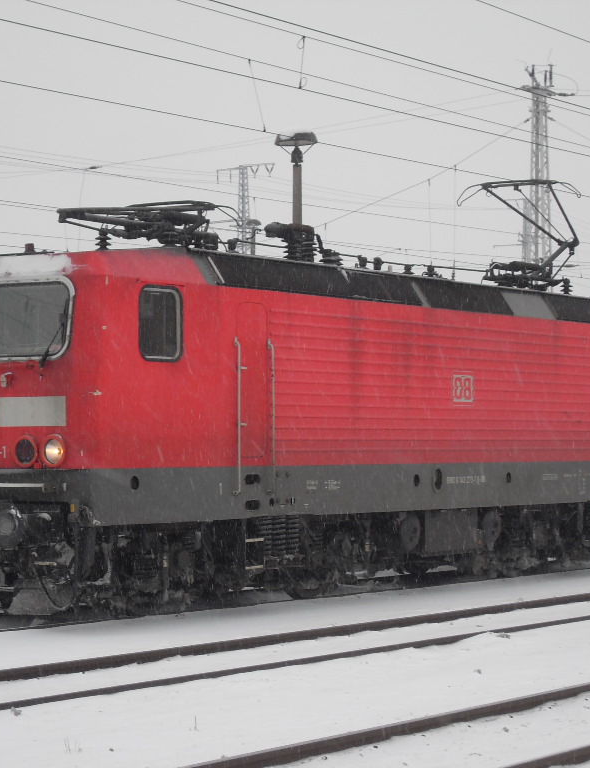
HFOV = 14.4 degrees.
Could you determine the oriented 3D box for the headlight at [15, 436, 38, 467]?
[{"bbox_3d":[-2.719,0.684,23.691,0.295,0.310,0.110,-1,-2,32],"label":"headlight"}]

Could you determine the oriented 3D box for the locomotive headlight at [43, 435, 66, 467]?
[{"bbox_3d":[-2.417,0.674,23.502,0.295,0.310,0.110,-1,-2,32],"label":"locomotive headlight"}]

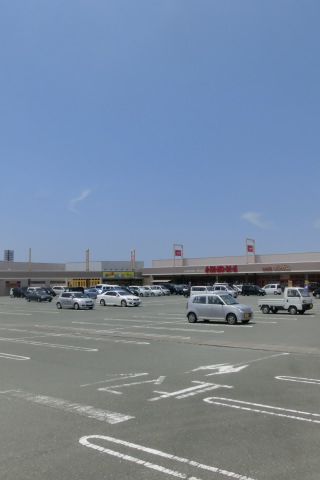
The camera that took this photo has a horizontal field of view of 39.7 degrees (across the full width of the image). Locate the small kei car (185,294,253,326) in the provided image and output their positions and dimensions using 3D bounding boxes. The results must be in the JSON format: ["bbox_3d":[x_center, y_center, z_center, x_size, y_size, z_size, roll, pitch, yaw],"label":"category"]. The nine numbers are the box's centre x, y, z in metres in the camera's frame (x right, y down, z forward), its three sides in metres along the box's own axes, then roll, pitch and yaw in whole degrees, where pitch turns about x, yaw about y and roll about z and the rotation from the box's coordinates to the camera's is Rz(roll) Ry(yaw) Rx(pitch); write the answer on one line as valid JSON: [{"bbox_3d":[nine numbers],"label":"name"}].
[{"bbox_3d":[3.132,3.651,23.555,3.395,1.500,1.475,-5,-7,36],"label":"small kei car"}]

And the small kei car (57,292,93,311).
[{"bbox_3d":[-7.568,5.434,39.804,3.700,1.510,1.690,-5,-7,38],"label":"small kei car"}]

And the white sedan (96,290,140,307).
[{"bbox_3d":[-3.970,5.633,42.739,4.580,1.450,1.740,-5,-7,36],"label":"white sedan"}]

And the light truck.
[{"bbox_3d":[8.232,3.996,29.318,3.295,1.760,1.400,-6,-7,41],"label":"light truck"}]

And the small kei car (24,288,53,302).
[{"bbox_3d":[-13.985,6.462,51.574,3.395,1.500,1.475,-6,-7,43],"label":"small kei car"}]

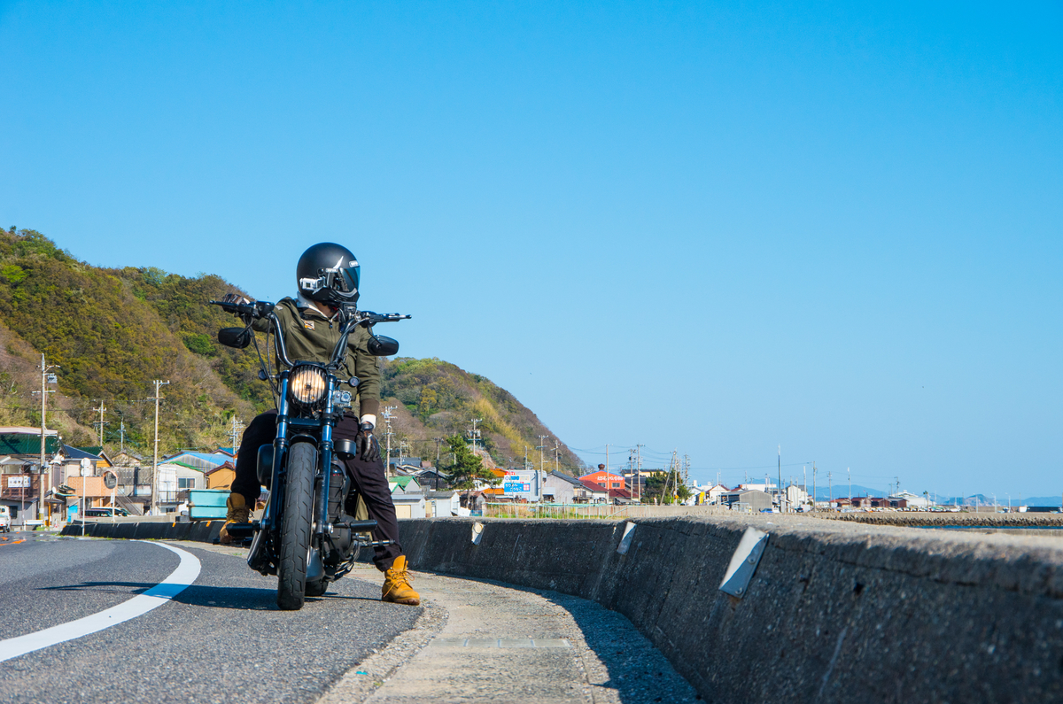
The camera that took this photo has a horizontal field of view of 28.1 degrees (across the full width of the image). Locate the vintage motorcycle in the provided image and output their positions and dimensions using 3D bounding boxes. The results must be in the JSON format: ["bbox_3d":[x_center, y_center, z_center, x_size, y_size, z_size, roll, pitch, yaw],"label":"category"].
[{"bbox_3d":[-0.935,0.444,9.050,0.840,1.240,2.250,4,-4,-3],"label":"vintage motorcycle"}]

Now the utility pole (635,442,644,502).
[{"bbox_3d":[18.769,21.815,369.571,1.500,11.840,0.500,0,-4,0],"label":"utility pole"}]

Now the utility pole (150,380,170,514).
[{"bbox_3d":[-31.526,8.273,179.568,1.800,11.920,0.500,0,-4,0],"label":"utility pole"}]

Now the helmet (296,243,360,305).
[{"bbox_3d":[-0.893,-0.342,9.300,0.300,0.270,0.245,-2,-5,25],"label":"helmet"}]

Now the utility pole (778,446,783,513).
[{"bbox_3d":[49.361,25.028,419.519,0.500,13.270,0.500,0,-4,0],"label":"utility pole"}]

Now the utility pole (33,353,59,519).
[{"bbox_3d":[-36.506,6.630,159.533,1.900,12.890,0.600,0,-4,0],"label":"utility pole"}]

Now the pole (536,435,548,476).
[{"bbox_3d":[1.584,18.951,329.574,1.800,11.760,0.500,0,-4,0],"label":"pole"}]

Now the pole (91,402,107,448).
[{"bbox_3d":[-45.889,11.126,224.567,1.700,11.950,0.500,0,-4,0],"label":"pole"}]

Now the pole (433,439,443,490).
[{"bbox_3d":[-12.333,16.265,279.642,1.400,9.880,0.500,0,-4,0],"label":"pole"}]

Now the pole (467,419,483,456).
[{"bbox_3d":[-7.953,16.010,299.519,1.900,13.270,0.700,0,-4,0],"label":"pole"}]

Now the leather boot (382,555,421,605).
[{"bbox_3d":[-0.545,0.950,8.850,0.120,0.210,0.300,2,-5,-23],"label":"leather boot"}]

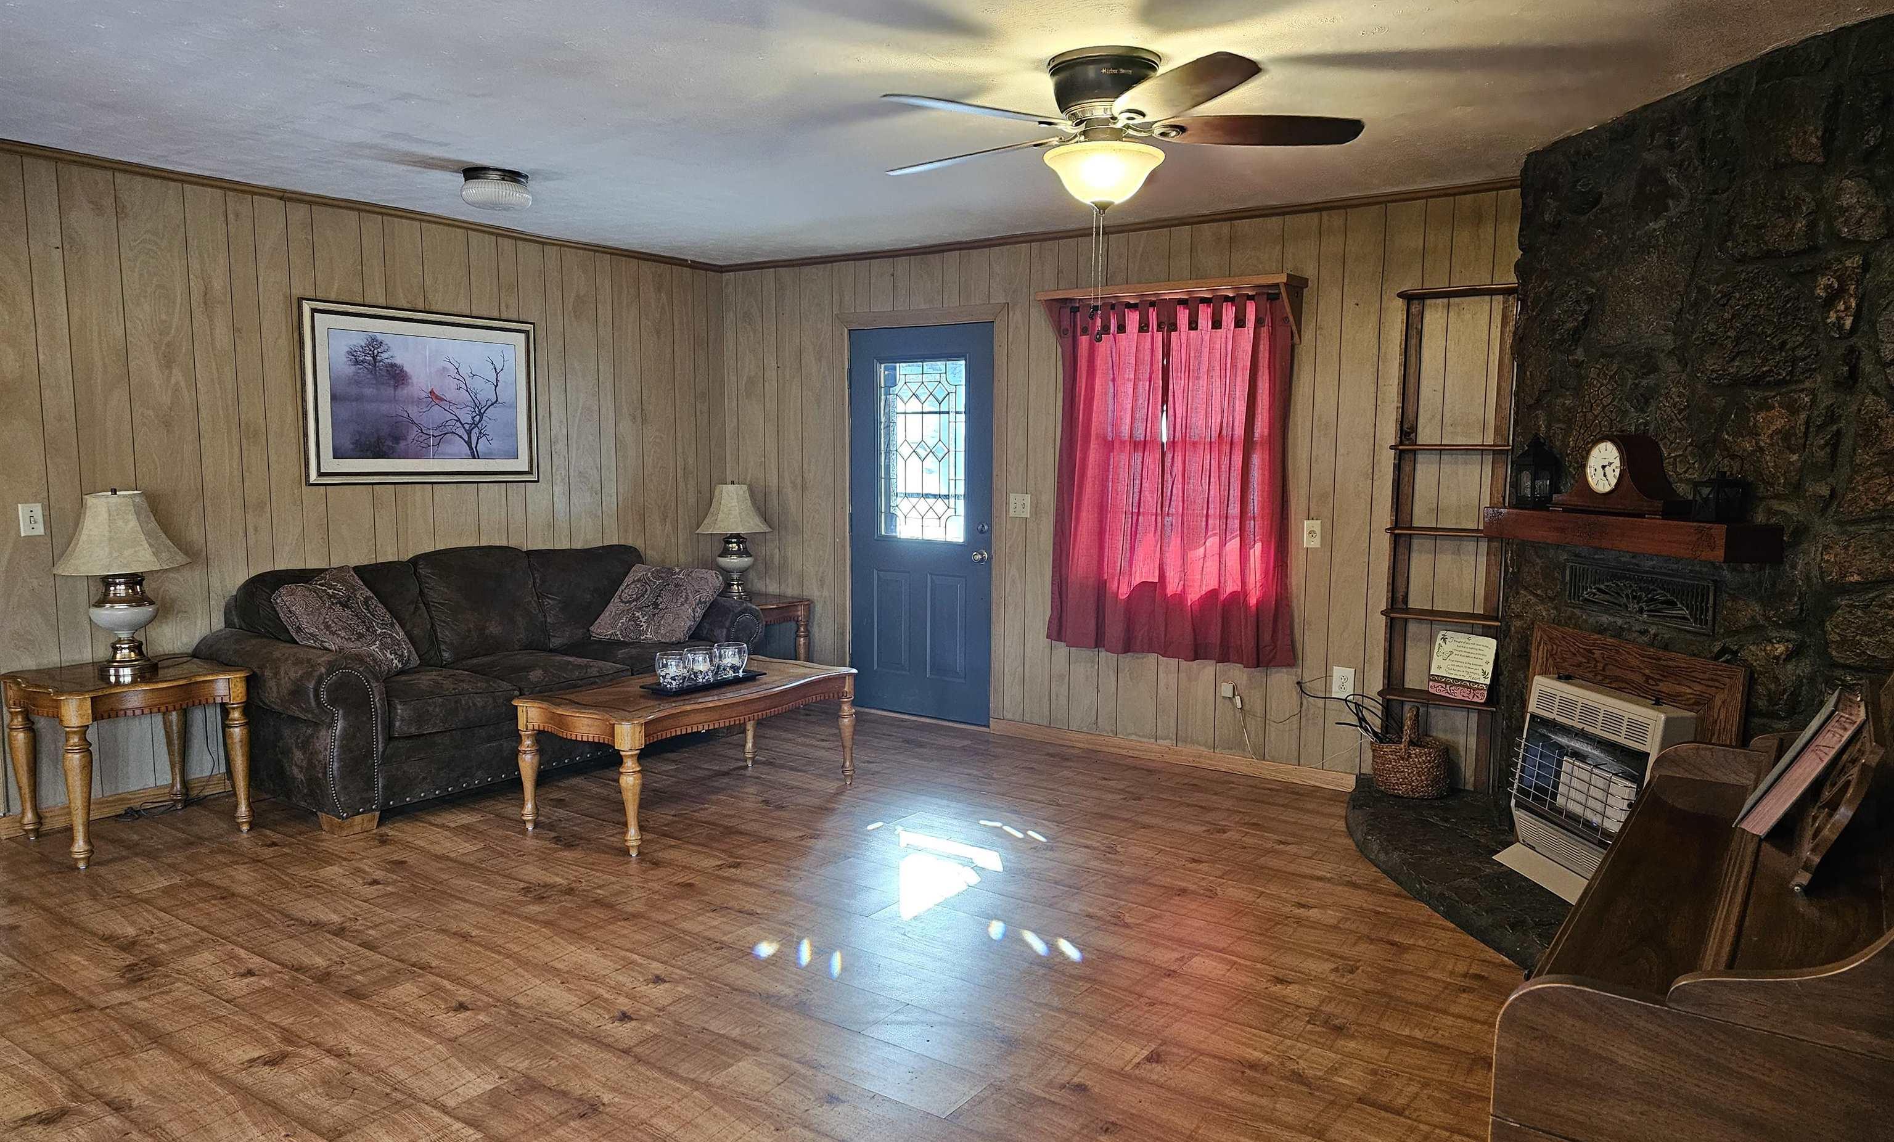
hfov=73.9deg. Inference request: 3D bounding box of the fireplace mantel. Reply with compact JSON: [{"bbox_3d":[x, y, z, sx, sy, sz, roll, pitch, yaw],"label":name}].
[{"bbox_3d":[2.059,-0.121,3.885,0.175,0.100,1.114,0,5,-9],"label":"fireplace mantel"}]

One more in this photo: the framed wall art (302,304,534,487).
[{"bbox_3d":[-2.348,-0.784,5.731,0.040,0.775,1.160,4,6,35],"label":"framed wall art"}]

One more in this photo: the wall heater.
[{"bbox_3d":[2.042,0.678,3.997,0.217,0.577,0.630,0,5,-8],"label":"wall heater"}]

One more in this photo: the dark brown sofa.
[{"bbox_3d":[-1.920,0.383,5.605,0.910,0.970,2.280,4,6,35],"label":"dark brown sofa"}]

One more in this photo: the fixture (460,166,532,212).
[{"bbox_3d":[-1.738,-1.462,4.851,0.257,0.130,0.257,0,5,0],"label":"fixture"}]

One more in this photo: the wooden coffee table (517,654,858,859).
[{"bbox_3d":[-0.969,0.693,4.960,0.640,0.485,1.270,4,6,35],"label":"wooden coffee table"}]

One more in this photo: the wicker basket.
[{"bbox_3d":[1.821,0.700,4.949,0.290,0.350,0.280,4,6,35],"label":"wicker basket"}]

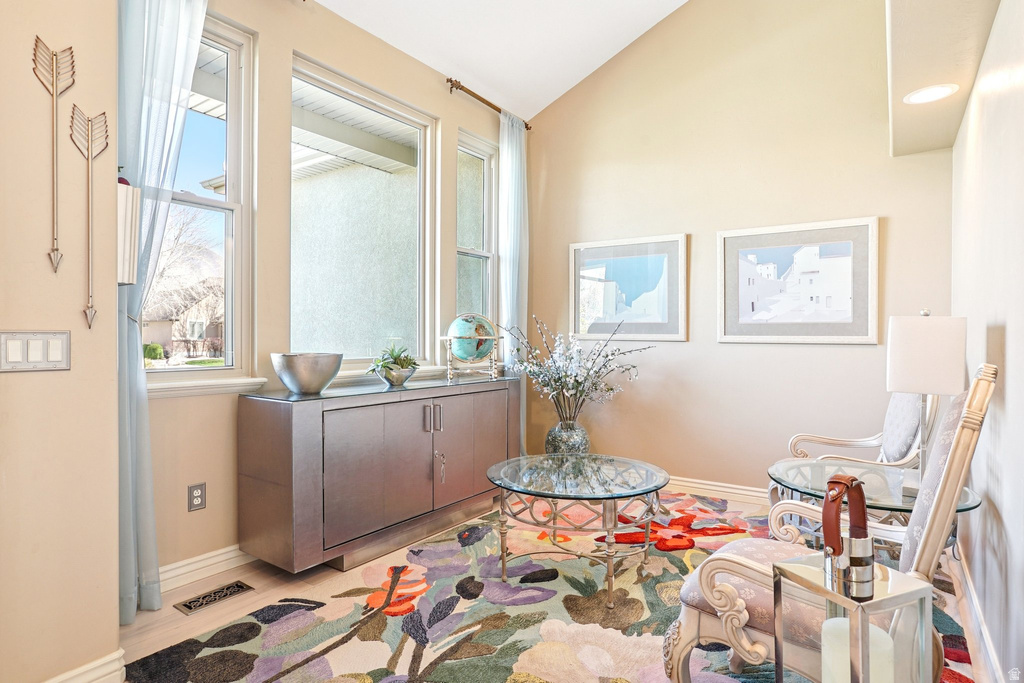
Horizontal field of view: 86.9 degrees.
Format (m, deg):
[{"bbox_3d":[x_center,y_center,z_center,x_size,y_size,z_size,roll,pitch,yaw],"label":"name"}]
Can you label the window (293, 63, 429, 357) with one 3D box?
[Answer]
[{"bbox_3d":[-0.905,-0.708,3.405,0.090,1.667,1.081,1,1,37],"label":"window"}]

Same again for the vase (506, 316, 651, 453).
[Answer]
[{"bbox_3d":[0.473,0.469,3.982,0.943,1.306,0.759,0,1,32],"label":"vase"}]

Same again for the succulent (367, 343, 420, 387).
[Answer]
[{"bbox_3d":[-0.711,0.138,3.285,0.270,0.258,0.293,1,1,36],"label":"succulent"}]

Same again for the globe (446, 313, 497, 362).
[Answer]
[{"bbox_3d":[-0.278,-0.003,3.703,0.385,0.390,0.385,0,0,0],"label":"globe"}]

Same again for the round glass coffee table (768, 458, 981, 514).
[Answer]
[{"bbox_3d":[1.582,0.881,2.427,0.805,0.498,0.805,1,1,37],"label":"round glass coffee table"}]

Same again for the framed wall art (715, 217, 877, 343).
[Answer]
[{"bbox_3d":[1.885,-0.381,3.629,0.953,0.795,0.030,0,1,32],"label":"framed wall art"}]

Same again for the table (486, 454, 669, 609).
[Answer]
[{"bbox_3d":[0.318,0.881,2.652,0.876,0.484,0.876,0,0,0],"label":"table"}]

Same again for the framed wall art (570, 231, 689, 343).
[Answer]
[{"bbox_3d":[0.890,-0.402,4.255,0.958,0.796,0.030,0,1,32],"label":"framed wall art"}]

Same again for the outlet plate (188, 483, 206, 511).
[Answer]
[{"bbox_3d":[-1.483,0.734,2.549,0.008,0.122,0.080,1,1,37],"label":"outlet plate"}]

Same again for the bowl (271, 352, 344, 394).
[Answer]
[{"bbox_3d":[-1.061,0.167,2.797,0.378,0.205,0.378,0,0,0],"label":"bowl"}]

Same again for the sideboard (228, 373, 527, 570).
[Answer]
[{"bbox_3d":[-0.653,0.695,3.246,0.481,0.856,1.725,1,1,36],"label":"sideboard"}]

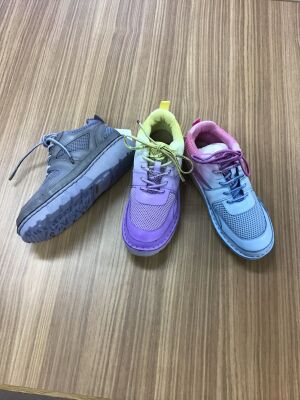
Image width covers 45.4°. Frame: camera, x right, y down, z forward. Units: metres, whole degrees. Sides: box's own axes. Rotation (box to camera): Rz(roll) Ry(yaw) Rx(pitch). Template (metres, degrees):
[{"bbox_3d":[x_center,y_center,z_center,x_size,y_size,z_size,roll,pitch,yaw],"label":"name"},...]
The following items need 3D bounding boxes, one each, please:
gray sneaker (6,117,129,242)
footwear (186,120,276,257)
[{"bbox_3d":[-0.153,-0.038,0.679,0.112,0.101,0.270,43,74,10],"label":"gray sneaker"},{"bbox_3d":[0.148,-0.024,0.666,0.101,0.112,0.270,-24,68,-8],"label":"footwear"}]

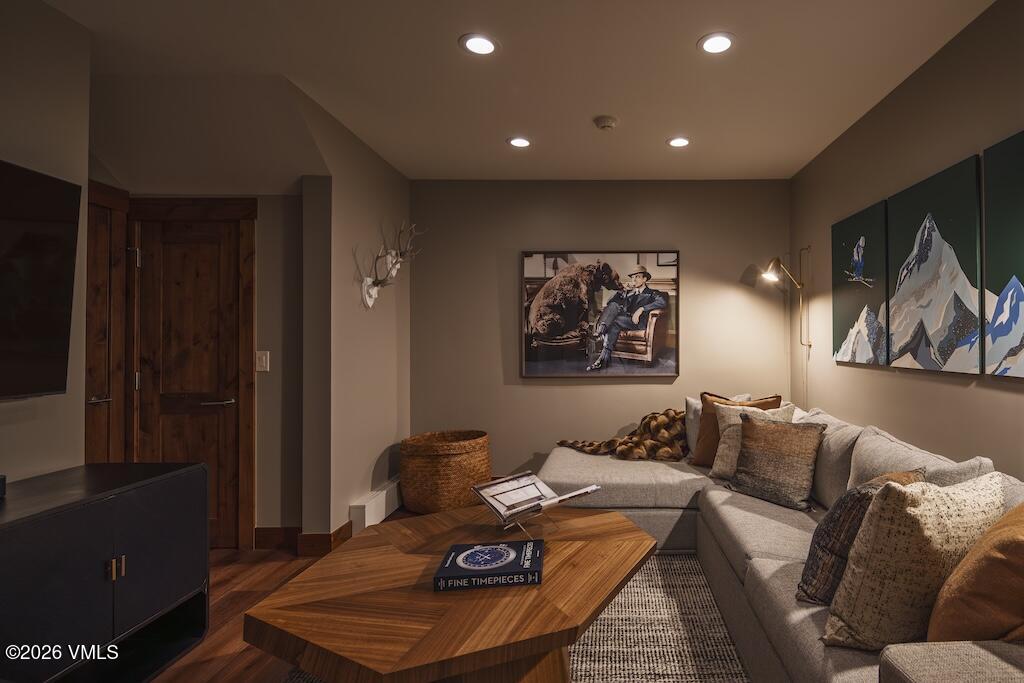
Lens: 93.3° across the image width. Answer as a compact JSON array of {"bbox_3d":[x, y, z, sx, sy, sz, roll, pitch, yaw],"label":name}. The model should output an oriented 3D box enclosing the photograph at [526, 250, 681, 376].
[{"bbox_3d":[0.747,-0.228,4.083,1.326,1.072,0.045,0,0,0],"label":"photograph"}]

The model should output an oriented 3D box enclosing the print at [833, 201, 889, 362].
[{"bbox_3d":[2.142,-0.327,2.994,0.030,0.932,0.613,0,0,11],"label":"print"}]

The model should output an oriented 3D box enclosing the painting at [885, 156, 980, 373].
[{"bbox_3d":[2.019,-0.323,2.338,0.030,0.925,0.645,0,0,11],"label":"painting"}]

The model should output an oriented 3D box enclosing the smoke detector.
[{"bbox_3d":[0.580,-1.344,3.000,0.145,0.047,0.145,0,0,0],"label":"smoke detector"}]

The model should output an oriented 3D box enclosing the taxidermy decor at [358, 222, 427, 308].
[{"bbox_3d":[-0.847,-0.550,3.520,0.250,0.630,0.620,0,0,11],"label":"taxidermy decor"}]

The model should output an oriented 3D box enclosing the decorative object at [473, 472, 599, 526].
[{"bbox_3d":[0.095,0.730,2.150,0.500,0.195,0.240,0,0,44],"label":"decorative object"}]

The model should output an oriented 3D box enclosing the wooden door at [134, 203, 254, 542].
[{"bbox_3d":[-1.939,0.195,2.953,0.757,2.137,0.100,0,0,0],"label":"wooden door"}]

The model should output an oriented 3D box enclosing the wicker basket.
[{"bbox_3d":[-0.510,1.012,3.740,0.680,0.530,0.680,0,0,0],"label":"wicker basket"}]

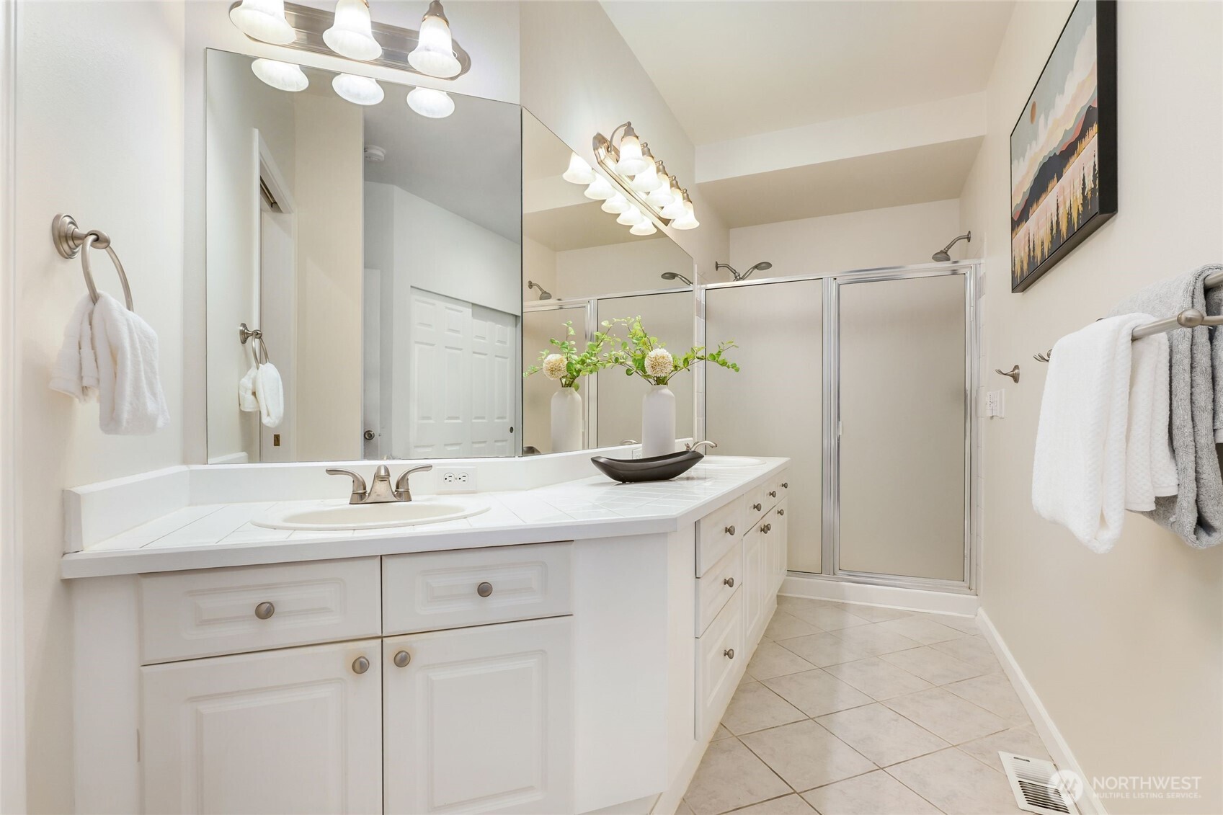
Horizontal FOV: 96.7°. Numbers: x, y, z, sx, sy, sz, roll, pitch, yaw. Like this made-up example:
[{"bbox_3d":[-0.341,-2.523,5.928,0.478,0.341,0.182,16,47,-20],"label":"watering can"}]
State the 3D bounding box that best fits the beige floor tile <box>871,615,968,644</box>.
[{"bbox_3d":[1.557,1.125,2.732,0.304,0.010,0.304,0,-1,-20],"label":"beige floor tile"}]

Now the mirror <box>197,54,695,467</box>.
[{"bbox_3d":[-0.449,-0.375,2.542,0.433,1.104,2.499,-1,-2,39],"label":"mirror"}]

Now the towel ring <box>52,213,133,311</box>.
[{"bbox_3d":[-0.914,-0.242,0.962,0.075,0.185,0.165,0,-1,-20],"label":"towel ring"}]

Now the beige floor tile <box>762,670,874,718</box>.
[{"bbox_3d":[0.802,1.113,2.127,0.304,0.010,0.304,0,-1,-20],"label":"beige floor tile"}]

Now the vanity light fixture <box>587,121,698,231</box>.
[{"bbox_3d":[0.210,-0.971,2.415,0.190,0.193,0.912,-1,-1,25],"label":"vanity light fixture"}]

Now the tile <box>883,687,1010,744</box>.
[{"bbox_3d":[1.176,1.087,1.912,0.298,0.010,0.298,0,-1,-20],"label":"tile"}]

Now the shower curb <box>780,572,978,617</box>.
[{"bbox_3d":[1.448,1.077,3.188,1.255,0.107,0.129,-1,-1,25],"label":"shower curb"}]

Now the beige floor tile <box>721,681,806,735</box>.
[{"bbox_3d":[0.515,1.111,2.021,0.304,0.010,0.304,0,-1,-20],"label":"beige floor tile"}]

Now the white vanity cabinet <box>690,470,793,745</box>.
[{"bbox_3d":[0.447,0.696,2.547,0.471,0.673,2.041,-1,-1,25],"label":"white vanity cabinet"}]

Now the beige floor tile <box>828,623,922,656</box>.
[{"bbox_3d":[1.256,1.105,2.579,0.298,0.010,0.298,0,-1,-20],"label":"beige floor tile"}]

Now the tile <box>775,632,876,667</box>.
[{"bbox_3d":[0.973,1.104,2.478,0.298,0.010,0.298,0,-1,-20],"label":"tile"}]

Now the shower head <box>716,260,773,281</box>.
[{"bbox_3d":[0.929,-0.947,3.832,0.389,0.161,0.120,-1,-1,25],"label":"shower head"}]

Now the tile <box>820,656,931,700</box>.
[{"bbox_3d":[1.089,1.114,2.233,0.304,0.010,0.304,0,-1,-20],"label":"tile"}]

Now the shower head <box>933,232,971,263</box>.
[{"bbox_3d":[2.069,-0.966,3.311,0.193,0.156,0.092,-1,-1,25],"label":"shower head"}]

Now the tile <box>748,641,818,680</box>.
[{"bbox_3d":[0.696,1.119,2.414,0.304,0.010,0.304,0,-1,-20],"label":"tile"}]

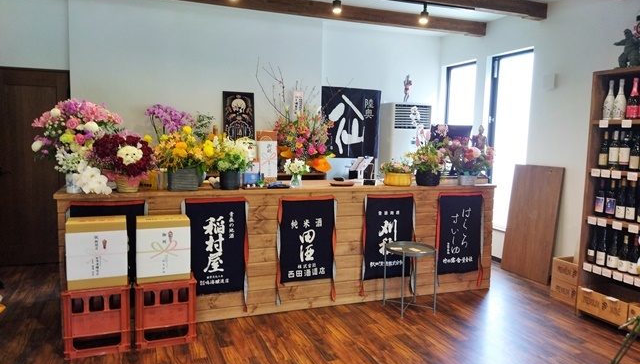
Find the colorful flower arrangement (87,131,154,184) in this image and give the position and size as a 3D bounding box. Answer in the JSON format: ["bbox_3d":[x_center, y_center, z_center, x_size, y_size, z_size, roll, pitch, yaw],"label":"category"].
[{"bbox_3d":[-1.452,-0.179,3.651,0.481,0.355,0.400,-1,5,-22],"label":"colorful flower arrangement"}]

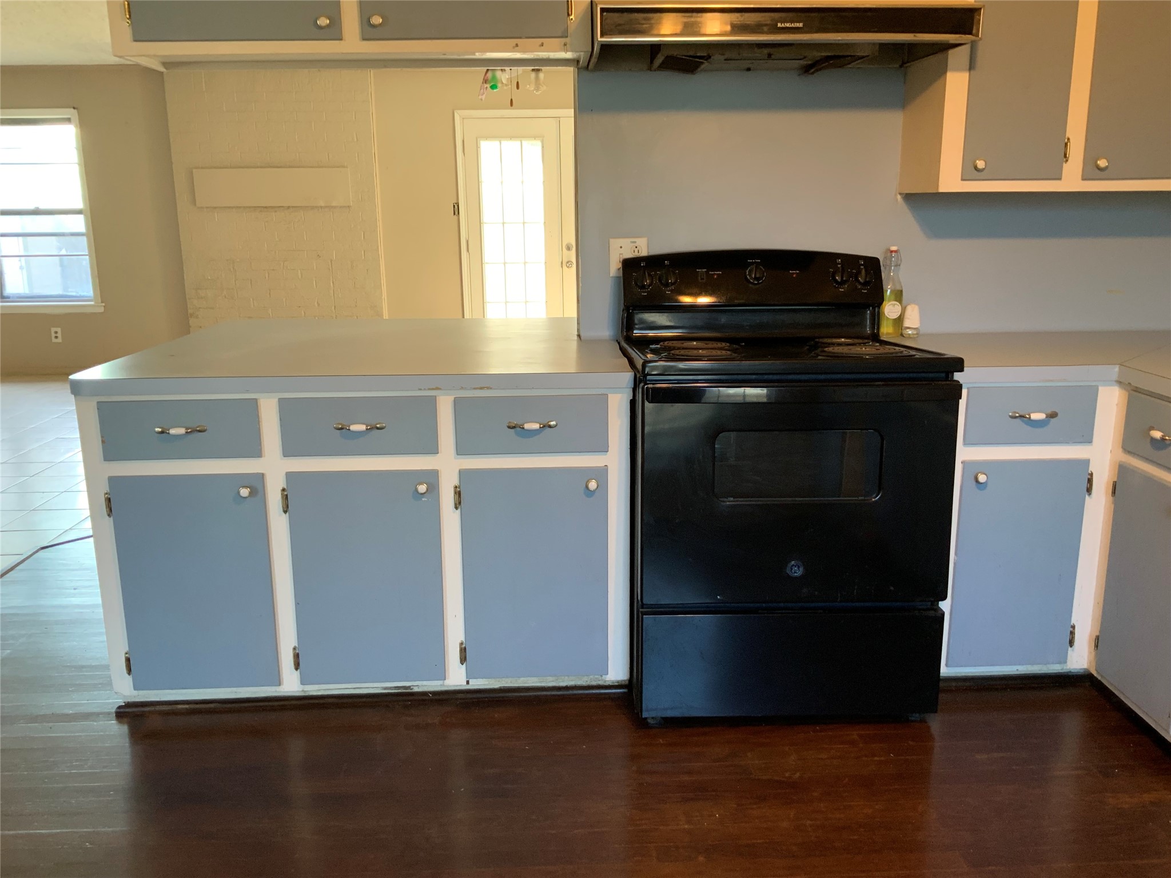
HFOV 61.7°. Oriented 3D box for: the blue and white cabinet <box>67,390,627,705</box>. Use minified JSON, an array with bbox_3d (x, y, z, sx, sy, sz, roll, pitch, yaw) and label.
[{"bbox_3d":[-0.580,0.209,2.852,1.362,0.820,0.680,-1,13,-3],"label":"blue and white cabinet"}]

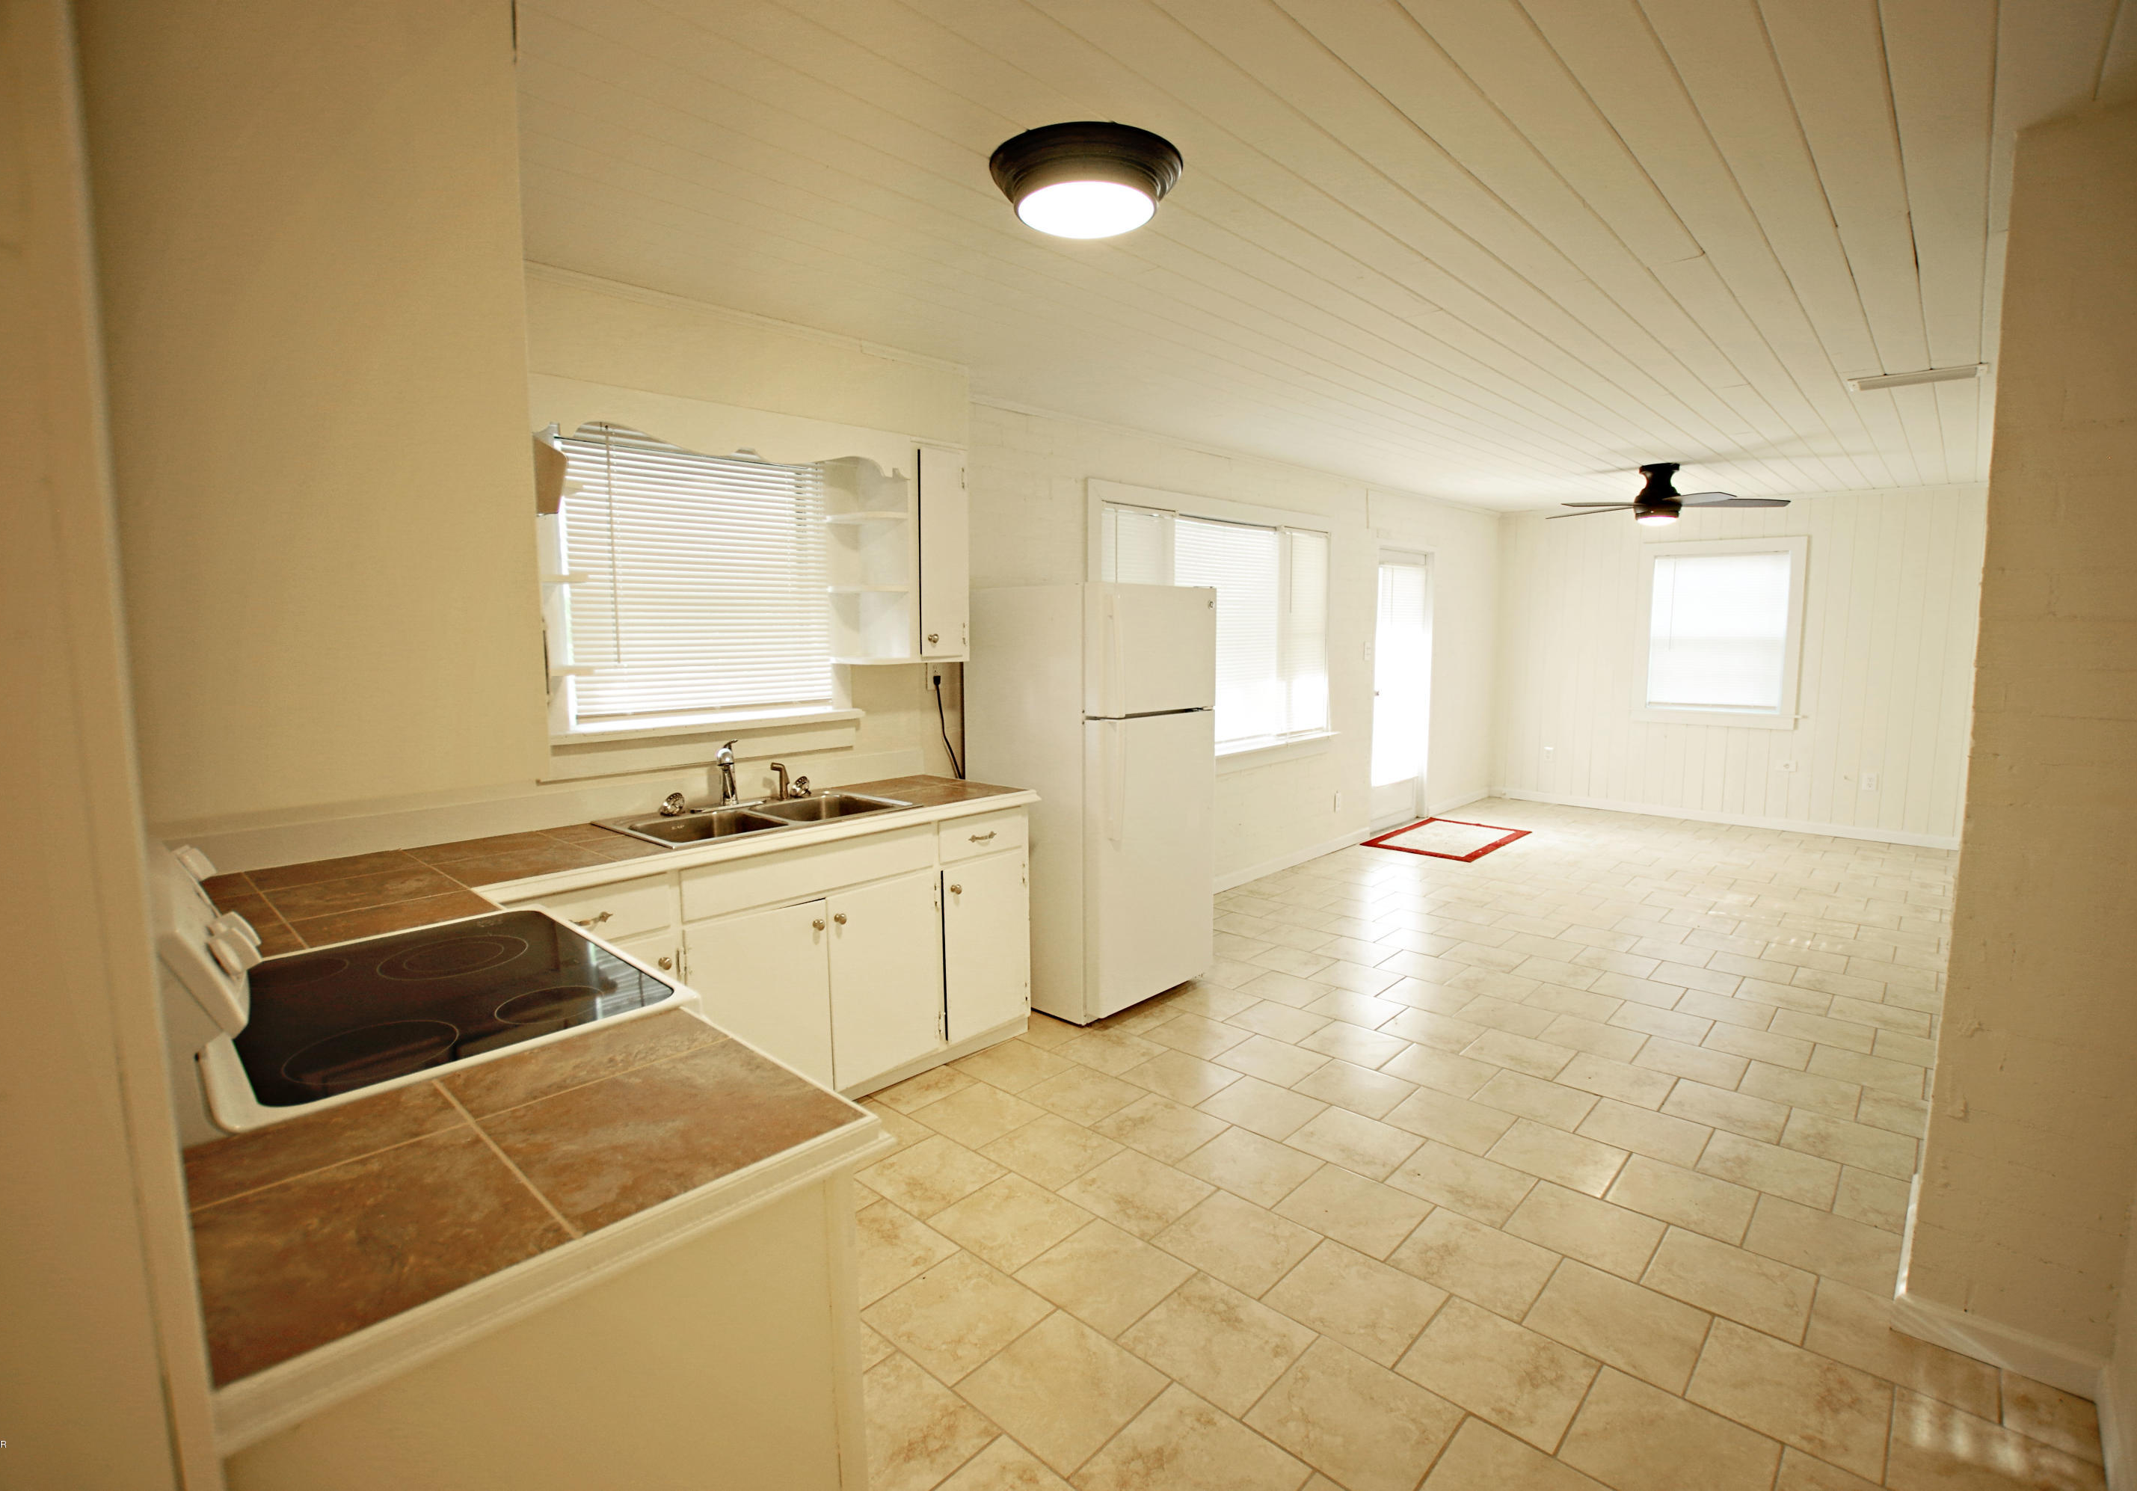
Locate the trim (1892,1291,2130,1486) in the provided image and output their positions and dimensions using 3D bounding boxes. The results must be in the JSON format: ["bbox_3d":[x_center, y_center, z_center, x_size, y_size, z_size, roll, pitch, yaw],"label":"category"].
[{"bbox_3d":[1.779,1.225,1.771,0.338,0.088,0.308,6,10,43],"label":"trim"}]

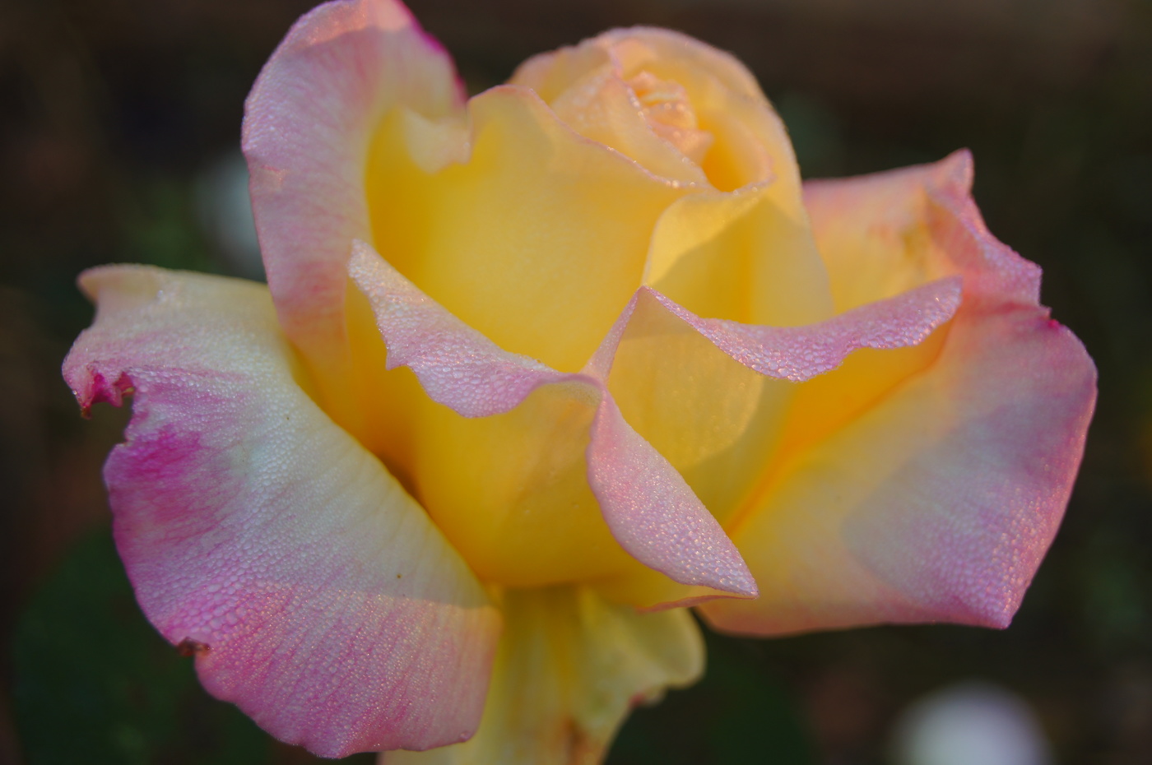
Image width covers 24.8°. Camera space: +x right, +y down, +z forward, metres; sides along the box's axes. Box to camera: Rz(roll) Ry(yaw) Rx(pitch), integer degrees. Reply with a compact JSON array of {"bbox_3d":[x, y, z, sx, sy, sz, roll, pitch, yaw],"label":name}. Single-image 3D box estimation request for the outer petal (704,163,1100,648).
[{"bbox_3d":[0.037,0.000,0.304,0.040,0.050,0.026,-10,17,-34],"label":"outer petal"}]

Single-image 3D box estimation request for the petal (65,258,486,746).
[{"bbox_3d":[-0.033,0.013,0.293,0.044,0.048,0.026,8,16,29],"label":"petal"}]

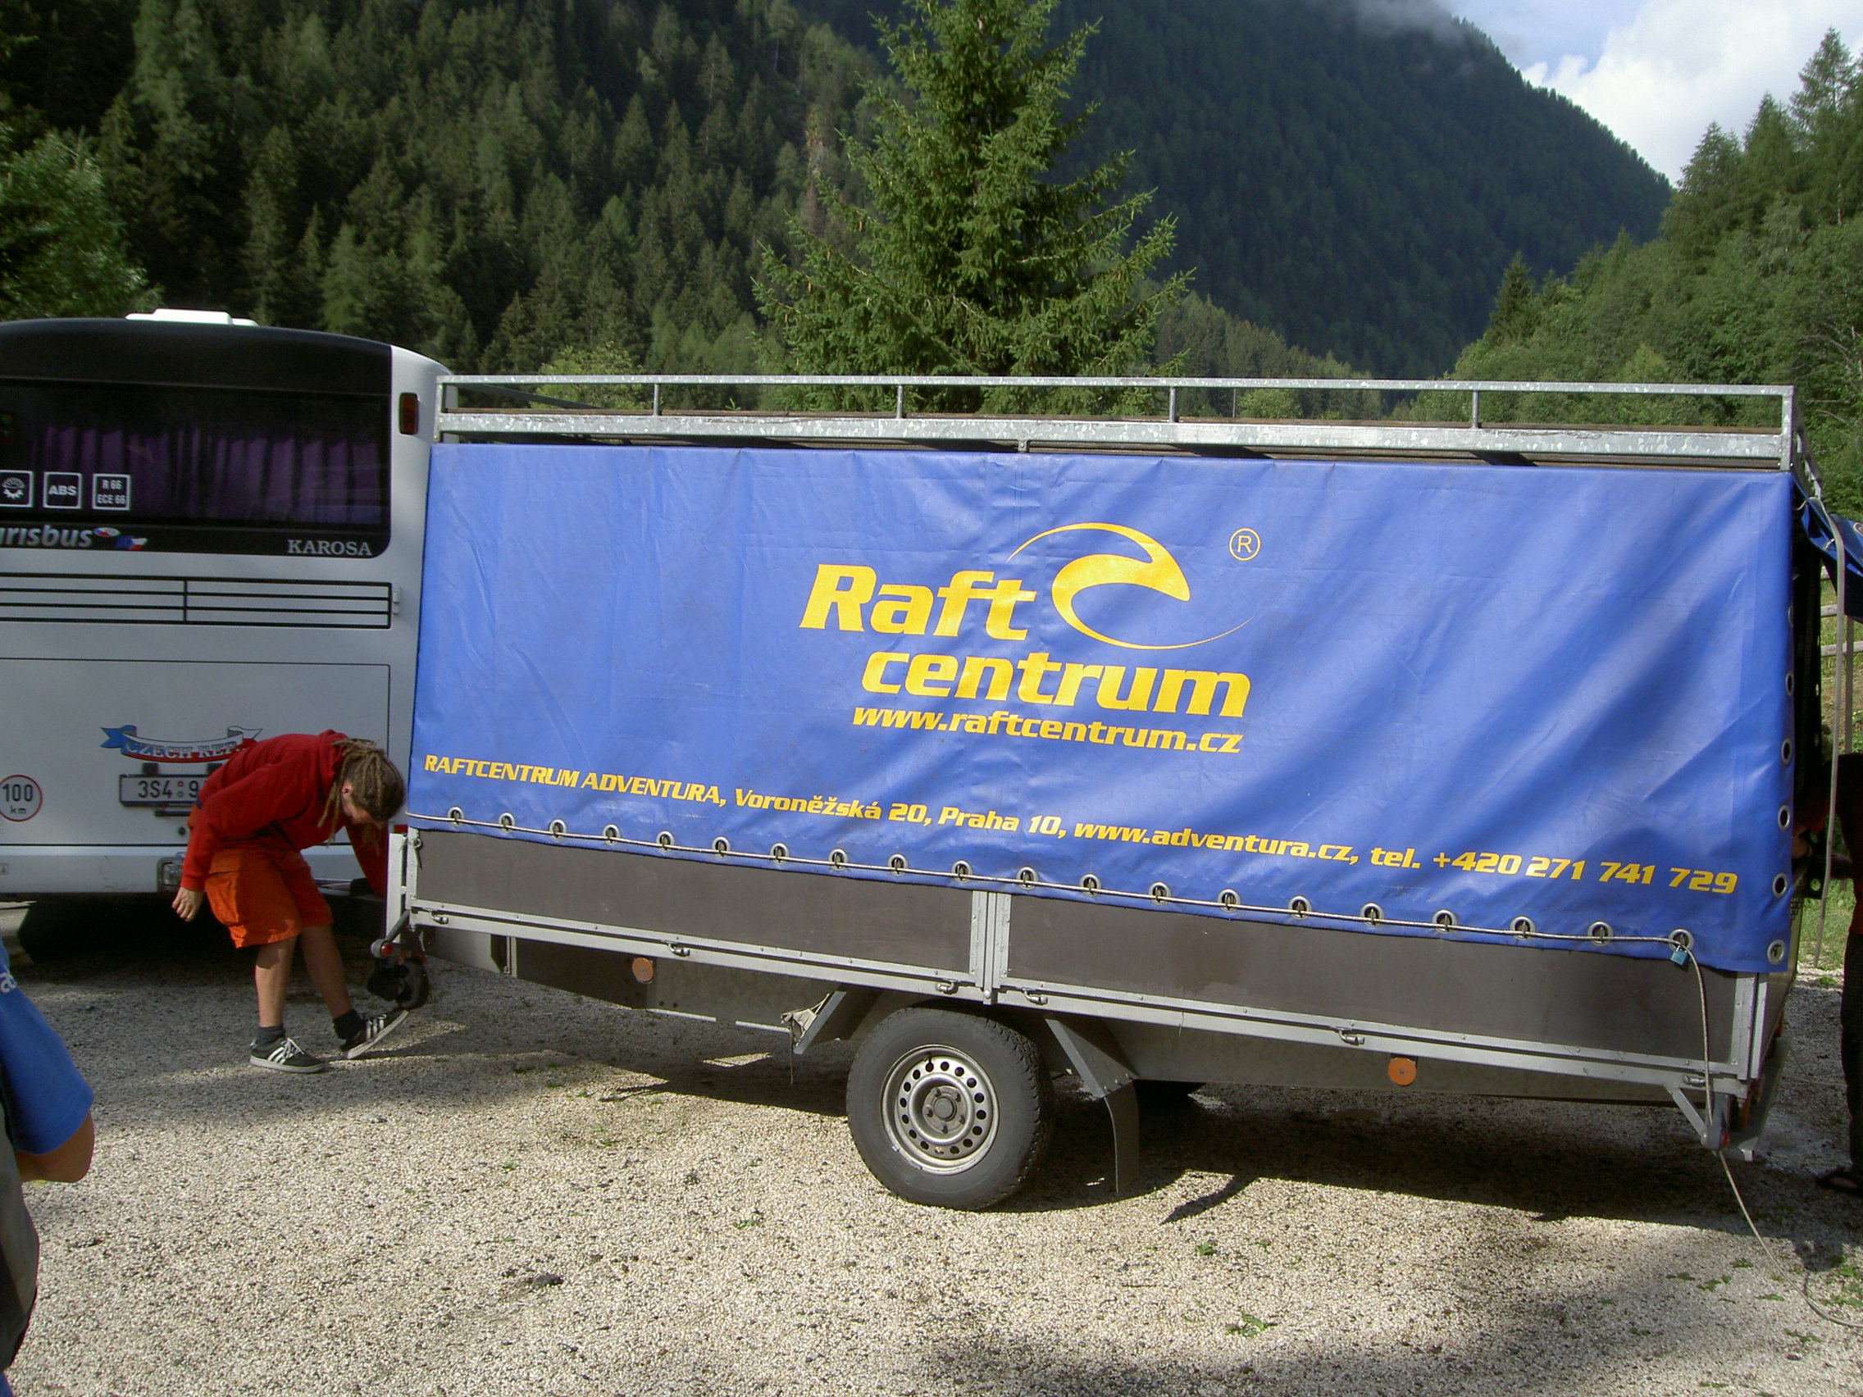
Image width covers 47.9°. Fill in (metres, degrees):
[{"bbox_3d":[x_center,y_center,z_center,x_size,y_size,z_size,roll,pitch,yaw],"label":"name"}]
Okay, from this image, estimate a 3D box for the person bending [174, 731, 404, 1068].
[{"bbox_3d":[-2.620,0.820,8.580,0.950,1.380,0.600,1,1,3],"label":"person bending"}]

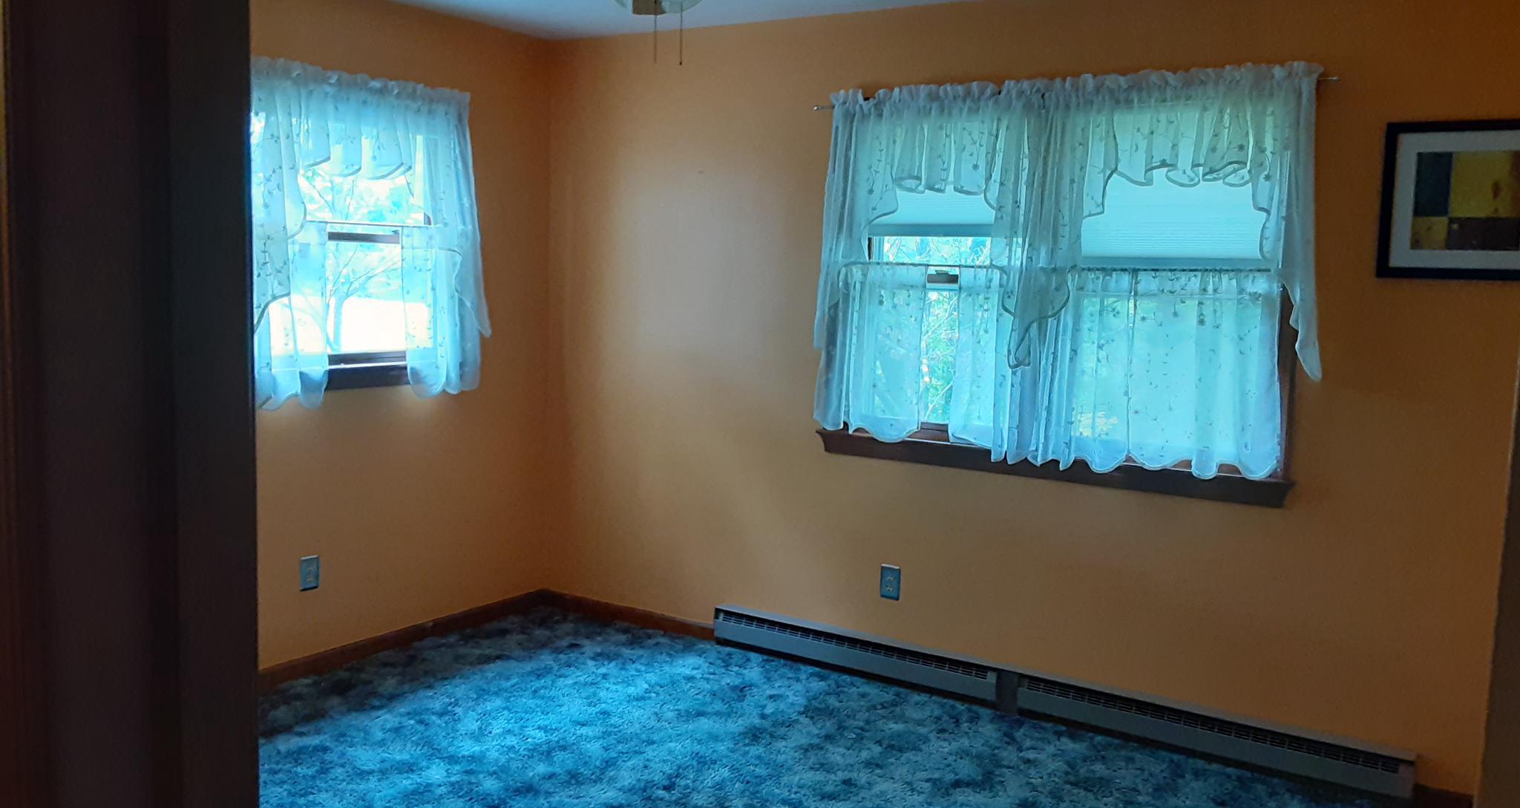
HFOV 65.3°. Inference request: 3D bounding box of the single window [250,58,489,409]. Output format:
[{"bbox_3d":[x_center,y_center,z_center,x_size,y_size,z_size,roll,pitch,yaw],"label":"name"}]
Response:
[{"bbox_3d":[-1.376,-0.576,4.218,0.100,1.146,1.126,6,7,32],"label":"single window"}]

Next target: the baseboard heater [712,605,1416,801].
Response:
[{"bbox_3d":[0.862,0.984,4.062,2.428,0.133,0.060,6,7,32],"label":"baseboard heater"}]

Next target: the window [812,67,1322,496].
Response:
[{"bbox_3d":[0.923,-0.397,3.902,1.638,1.286,0.121,6,7,32],"label":"window"}]

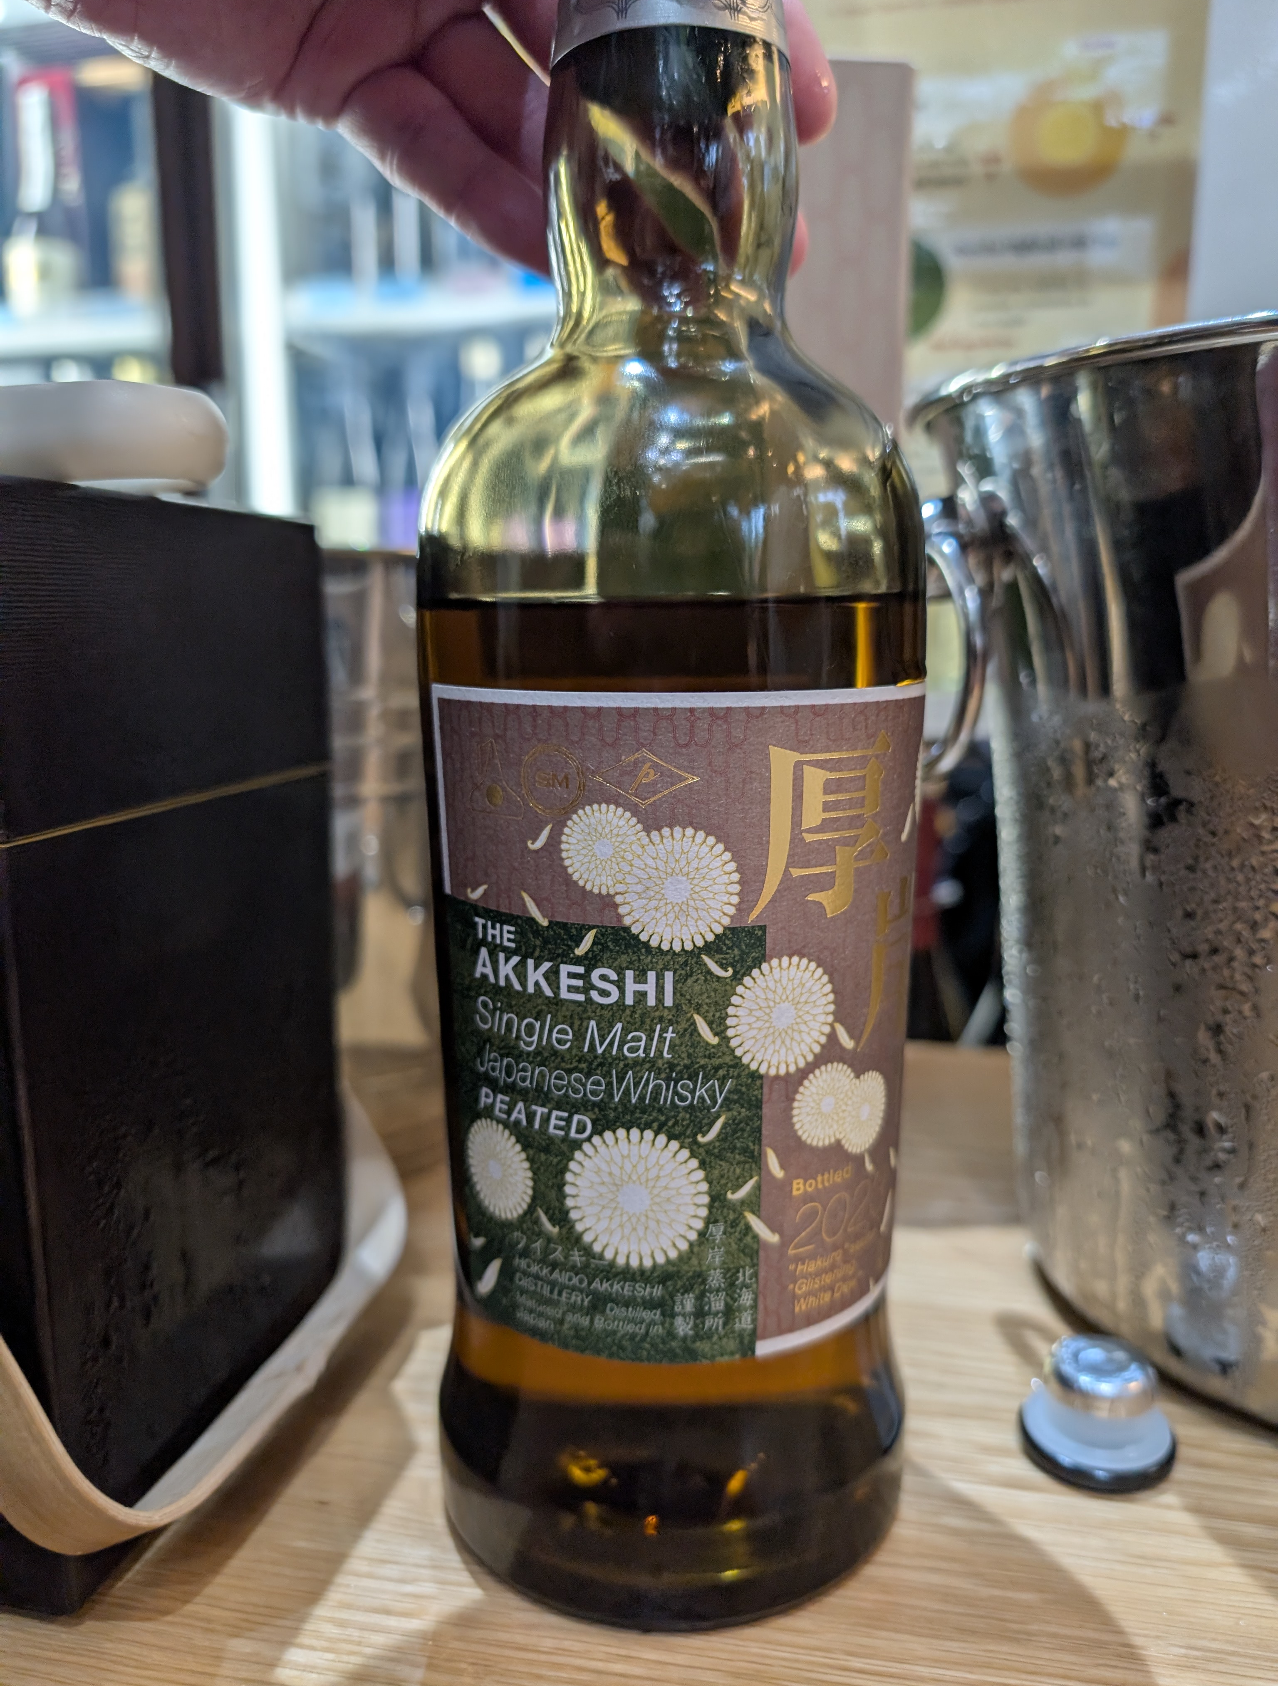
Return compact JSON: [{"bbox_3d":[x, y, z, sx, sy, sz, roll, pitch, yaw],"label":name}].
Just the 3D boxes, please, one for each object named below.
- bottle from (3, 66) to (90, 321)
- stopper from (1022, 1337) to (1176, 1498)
[{"bbox_3d":[-0.717,-0.784,1.438,0.087,0.300,0.087,0,10,0],"label":"bottle"},{"bbox_3d":[0.084,0.101,0.215,0.028,0.017,0.028,0,10,0],"label":"stopper"}]

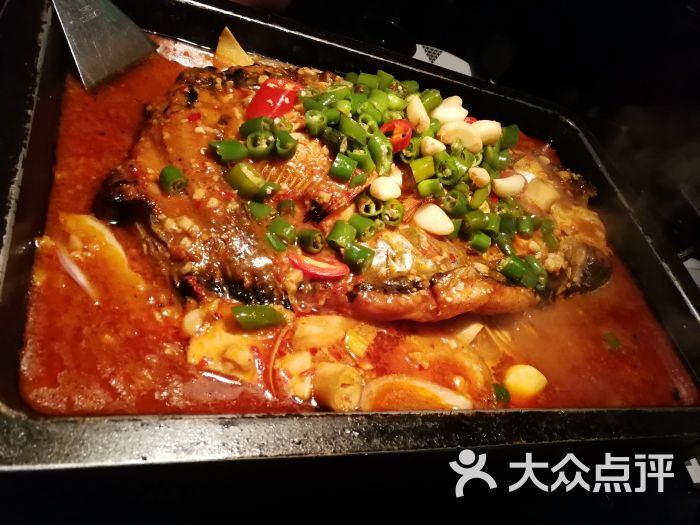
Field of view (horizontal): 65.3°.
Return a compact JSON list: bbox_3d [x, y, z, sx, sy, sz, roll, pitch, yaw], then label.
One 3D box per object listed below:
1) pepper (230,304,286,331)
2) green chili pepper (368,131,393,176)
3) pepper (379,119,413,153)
[{"bbox_3d":[-0.040,0.024,0.239,0.023,0.010,0.011,-2,55,-31],"label":"pepper"},{"bbox_3d":[0.017,-0.062,0.311,0.011,0.011,0.026,-13,80,-36],"label":"green chili pepper"},{"bbox_3d":[0.028,-0.076,0.327,0.018,0.009,0.018,8,50,-24],"label":"pepper"}]

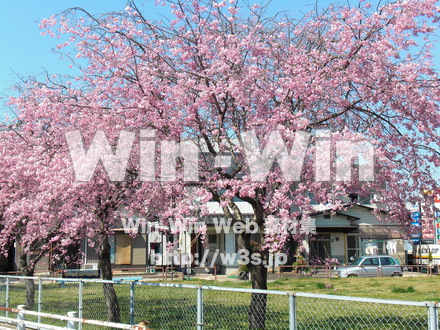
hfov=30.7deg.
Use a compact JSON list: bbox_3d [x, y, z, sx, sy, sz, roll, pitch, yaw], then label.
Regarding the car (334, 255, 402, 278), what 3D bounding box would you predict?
[{"bbox_3d":[7.834,5.506,42.213,3.360,1.430,1.430,0,-7,-2],"label":"car"}]

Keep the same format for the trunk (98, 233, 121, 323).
[{"bbox_3d":[-2.263,2.324,16.400,0.420,1.900,0.340,0,-7,0],"label":"trunk"}]

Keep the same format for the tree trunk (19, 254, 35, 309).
[{"bbox_3d":[-5.013,3.026,20.800,0.380,1.520,0.320,0,-7,0],"label":"tree trunk"}]

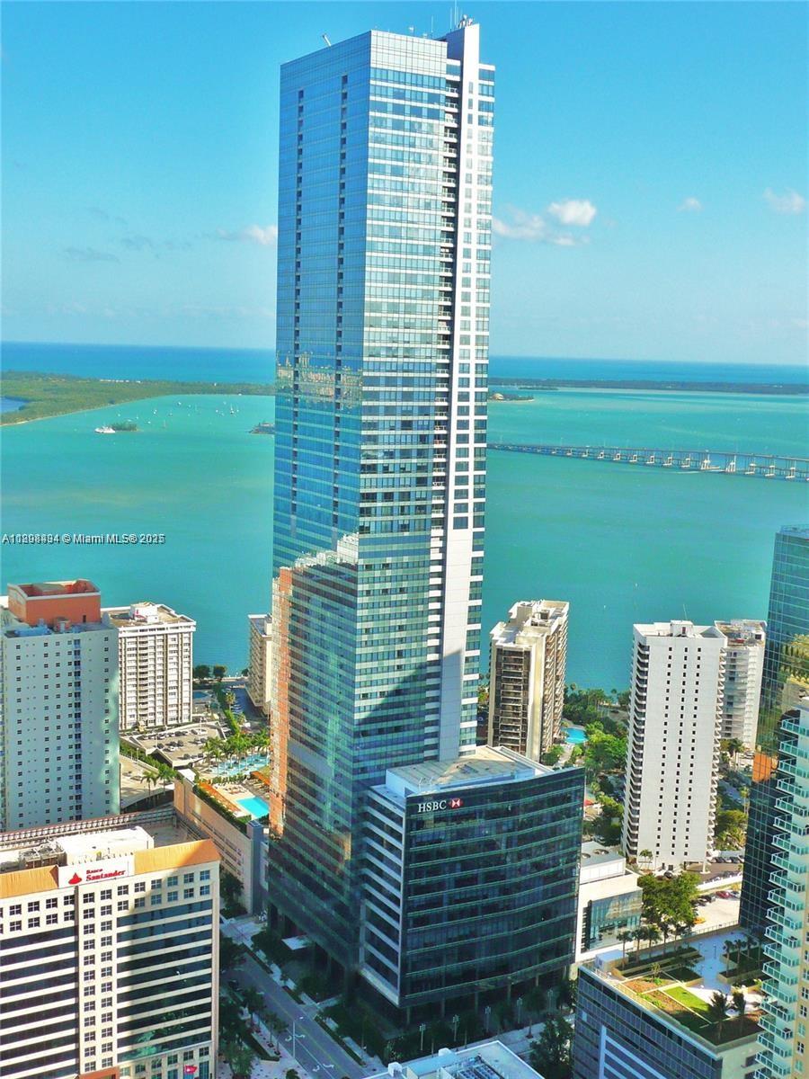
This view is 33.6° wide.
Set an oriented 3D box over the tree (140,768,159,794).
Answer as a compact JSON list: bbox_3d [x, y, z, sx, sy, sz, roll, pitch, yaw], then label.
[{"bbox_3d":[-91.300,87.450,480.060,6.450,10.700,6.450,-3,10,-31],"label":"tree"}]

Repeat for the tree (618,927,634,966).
[{"bbox_3d":[48.414,89.828,294.387,3.661,8.650,3.661,2,8,0],"label":"tree"}]

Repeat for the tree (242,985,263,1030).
[{"bbox_3d":[-36.160,112.020,319.890,5.380,11.210,5.380,2,8,0],"label":"tree"}]

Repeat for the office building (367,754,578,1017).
[{"bbox_3d":[16.316,85.620,339.504,52.300,58.200,23.500,-3,10,-30],"label":"office building"}]

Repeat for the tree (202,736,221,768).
[{"bbox_3d":[-64.090,71.290,447.480,6.620,11.190,6.620,2,8,0],"label":"tree"}]

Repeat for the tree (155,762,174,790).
[{"bbox_3d":[-86.220,86.240,482.260,7.130,12.760,7.130,-3,10,-31],"label":"tree"}]

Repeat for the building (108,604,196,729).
[{"bbox_3d":[-117.510,54.060,584.830,40.000,47.400,40.000,-3,10,-31],"label":"building"}]

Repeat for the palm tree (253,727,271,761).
[{"bbox_3d":[-48.410,69.680,456.650,6.750,12.670,6.750,2,8,0],"label":"palm tree"}]

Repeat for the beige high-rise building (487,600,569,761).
[{"bbox_3d":[51.710,58.385,557.903,21.800,57.500,56.000,4,9,15],"label":"beige high-rise building"}]

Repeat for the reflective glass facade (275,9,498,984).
[{"bbox_3d":[-7.250,-7.530,352.830,36.000,240.000,48.000,-3,10,-31],"label":"reflective glass facade"}]

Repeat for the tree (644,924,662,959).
[{"bbox_3d":[54.749,89.825,298.295,3.809,7.900,3.809,2,8,0],"label":"tree"}]

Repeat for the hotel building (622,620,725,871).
[{"bbox_3d":[87.217,66.489,436.883,26.000,78.200,20.500,1,8,-2],"label":"hotel building"}]

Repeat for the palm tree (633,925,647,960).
[{"bbox_3d":[51.951,89.841,296.574,3.389,8.200,3.389,2,8,0],"label":"palm tree"}]

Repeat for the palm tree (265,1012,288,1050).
[{"bbox_3d":[-29.636,114.307,310.743,4.178,9.450,4.178,-3,10,-30],"label":"palm tree"}]

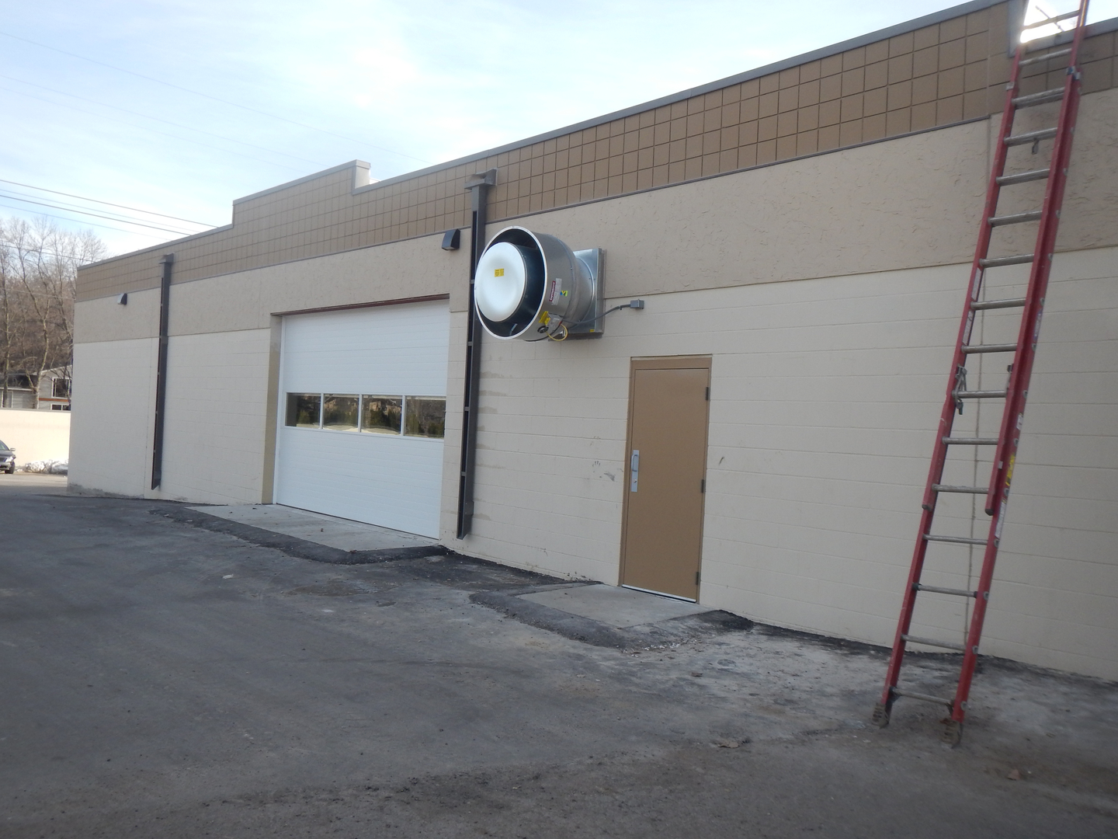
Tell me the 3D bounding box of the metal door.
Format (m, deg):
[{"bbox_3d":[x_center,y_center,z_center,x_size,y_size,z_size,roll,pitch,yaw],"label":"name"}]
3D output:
[{"bbox_3d":[1.028,0.529,8.573,0.100,2.250,1.000,2,0,-43],"label":"metal door"}]

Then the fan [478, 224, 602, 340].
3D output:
[{"bbox_3d":[-0.153,-1.321,9.178,0.900,1.110,1.110,2,0,-43],"label":"fan"}]

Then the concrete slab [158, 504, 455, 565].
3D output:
[{"bbox_3d":[-3.636,1.482,12.414,1.450,0.130,5.150,2,0,-43],"label":"concrete slab"}]

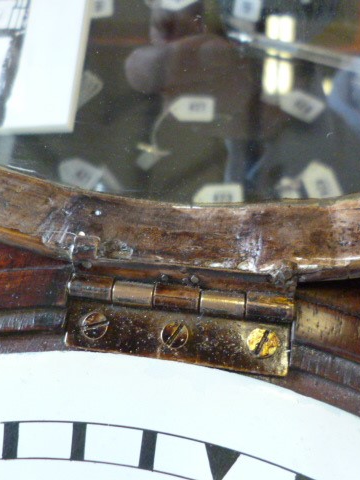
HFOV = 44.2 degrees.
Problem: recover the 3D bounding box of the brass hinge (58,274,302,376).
[{"bbox_3d":[-0.002,0.017,0.095,0.050,0.007,0.017,4,79,13],"label":"brass hinge"}]

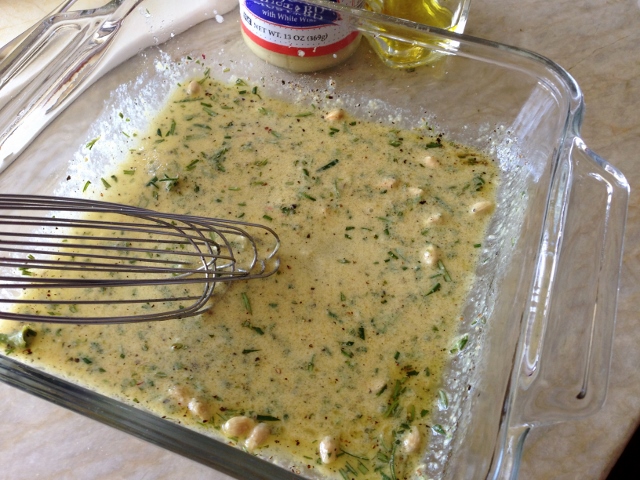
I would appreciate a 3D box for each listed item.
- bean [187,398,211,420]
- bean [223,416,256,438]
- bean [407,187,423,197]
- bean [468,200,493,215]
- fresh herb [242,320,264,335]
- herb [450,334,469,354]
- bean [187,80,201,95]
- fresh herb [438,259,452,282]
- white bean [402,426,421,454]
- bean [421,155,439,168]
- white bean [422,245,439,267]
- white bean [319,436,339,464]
[{"bbox_3d":[-0.046,0.064,0.230,0.008,0.007,0.012,-37,63,-23],"label":"bean"},{"bbox_3d":[-0.030,0.069,0.226,0.014,0.008,0.009,-10,56,-8],"label":"bean"},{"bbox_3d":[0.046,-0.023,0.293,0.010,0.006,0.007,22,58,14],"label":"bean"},{"bbox_3d":[0.076,-0.015,0.287,0.013,0.007,0.008,-21,58,-15],"label":"bean"},{"bbox_3d":[-0.028,0.037,0.253,0.010,0.002,0.004,22,57,16],"label":"fresh herb"},{"bbox_3d":[0.056,0.042,0.244,0.011,0.002,0.004,-52,27,10],"label":"herb"},{"bbox_3d":[-0.069,-0.083,0.332,0.007,0.007,0.011,16,57,10],"label":"bean"},{"bbox_3d":[0.055,0.014,0.266,0.003,0.002,0.013,-16,57,-11],"label":"fresh herb"},{"bbox_3d":[0.034,0.074,0.225,0.006,0.006,0.011,22,57,16],"label":"white bean"},{"bbox_3d":[0.057,-0.039,0.308,0.010,0.006,0.007,27,59,19],"label":"bean"},{"bbox_3d":[0.049,0.007,0.271,0.008,0.007,0.013,15,56,9],"label":"white bean"},{"bbox_3d":[0.003,0.077,0.224,0.007,0.006,0.011,5,54,4],"label":"white bean"}]

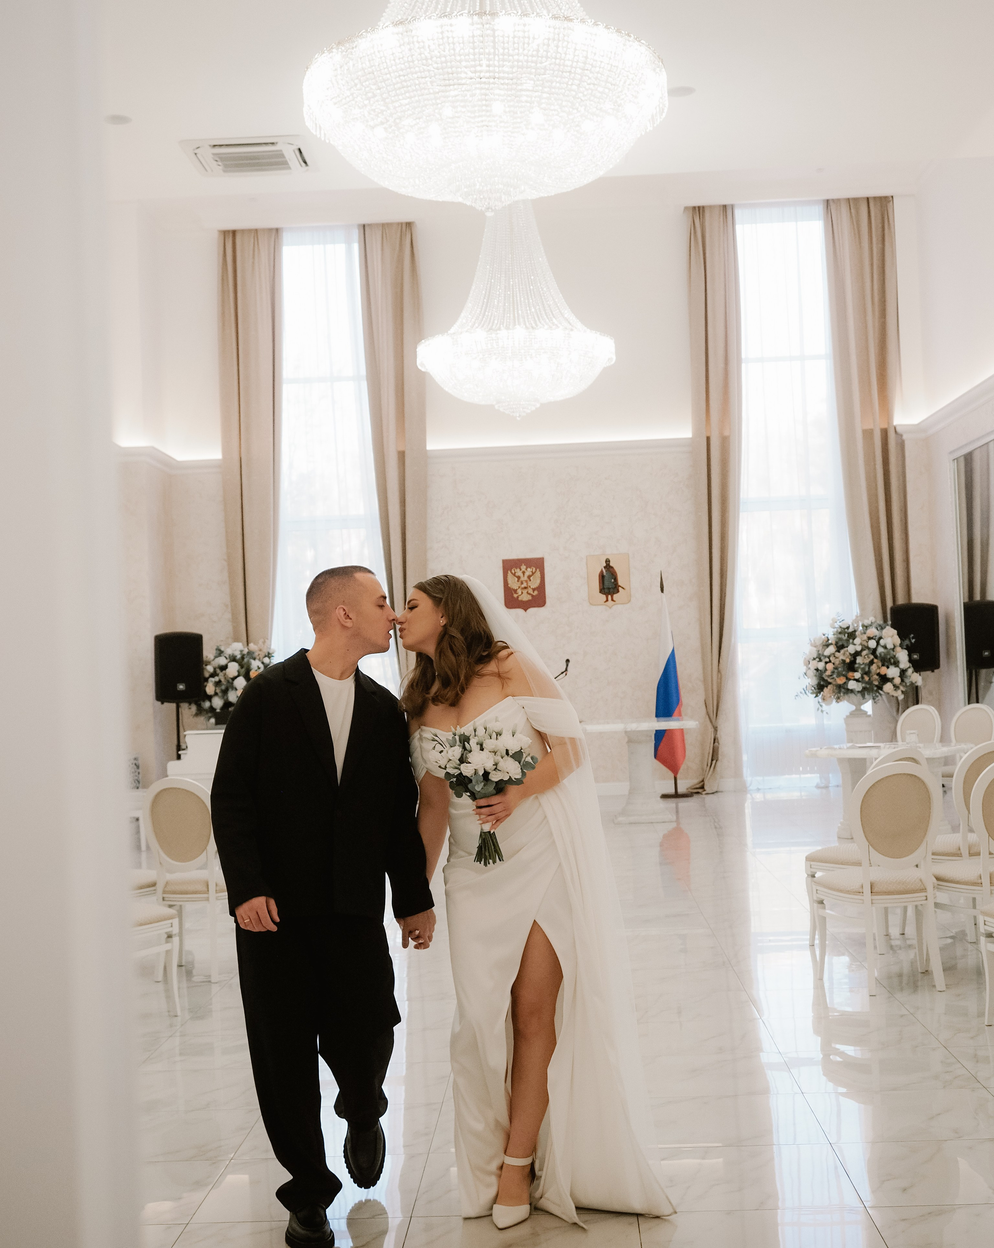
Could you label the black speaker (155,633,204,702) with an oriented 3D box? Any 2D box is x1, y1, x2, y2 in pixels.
[{"bbox_3d":[-3.272,0.442,17.342,0.440,0.700,0.380,-1,-2,-23],"label":"black speaker"}]

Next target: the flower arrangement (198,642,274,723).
[{"bbox_3d":[-2.323,0.533,14.797,0.800,0.760,0.720,-2,-1,2],"label":"flower arrangement"}]

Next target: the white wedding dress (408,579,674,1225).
[{"bbox_3d":[0.132,0.722,4.664,0.700,1.690,0.700,-2,-1,8],"label":"white wedding dress"}]

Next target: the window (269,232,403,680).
[{"bbox_3d":[-1.836,-1.199,18.268,1.350,6.200,0.180,-2,-1,2],"label":"window"}]

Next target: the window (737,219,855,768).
[{"bbox_3d":[3.207,-1.402,18.070,1.350,6.250,0.180,-2,-1,2],"label":"window"}]

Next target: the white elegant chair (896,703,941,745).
[{"bbox_3d":[3.657,1.193,14.703,0.500,0.980,0.570,-3,-2,23],"label":"white elegant chair"}]

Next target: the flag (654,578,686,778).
[{"bbox_3d":[1.841,0.572,17.882,0.360,2.130,0.250,-2,-1,2],"label":"flag"}]

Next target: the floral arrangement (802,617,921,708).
[{"bbox_3d":[3.546,0.377,16.365,1.100,0.880,1.000,-2,-1,2],"label":"floral arrangement"}]

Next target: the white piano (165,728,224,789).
[{"bbox_3d":[-2.454,1.429,14.856,0.550,1.030,1.450,-2,-1,2],"label":"white piano"}]

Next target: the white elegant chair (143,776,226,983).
[{"bbox_3d":[-1.459,1.226,8.232,0.520,0.975,0.550,-3,-1,14],"label":"white elegant chair"}]

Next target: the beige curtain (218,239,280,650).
[{"bbox_3d":[-2.572,-1.148,18.250,0.700,6.280,0.250,-2,-1,2],"label":"beige curtain"}]

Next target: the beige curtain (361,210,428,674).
[{"bbox_3d":[-1.084,-1.202,18.191,0.660,6.280,0.250,-2,-1,2],"label":"beige curtain"}]

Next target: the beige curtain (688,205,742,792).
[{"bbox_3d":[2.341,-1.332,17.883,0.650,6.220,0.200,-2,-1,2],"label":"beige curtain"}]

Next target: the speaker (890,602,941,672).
[{"bbox_3d":[4.232,0.141,17.043,0.440,0.700,0.380,-3,-1,21],"label":"speaker"}]

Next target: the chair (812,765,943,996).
[{"bbox_3d":[1.687,1.081,7.317,0.520,0.975,0.550,-2,-1,-9],"label":"chair"}]

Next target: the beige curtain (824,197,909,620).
[{"bbox_3d":[4.038,-1.408,17.987,0.780,6.310,0.250,-2,-1,2],"label":"beige curtain"}]

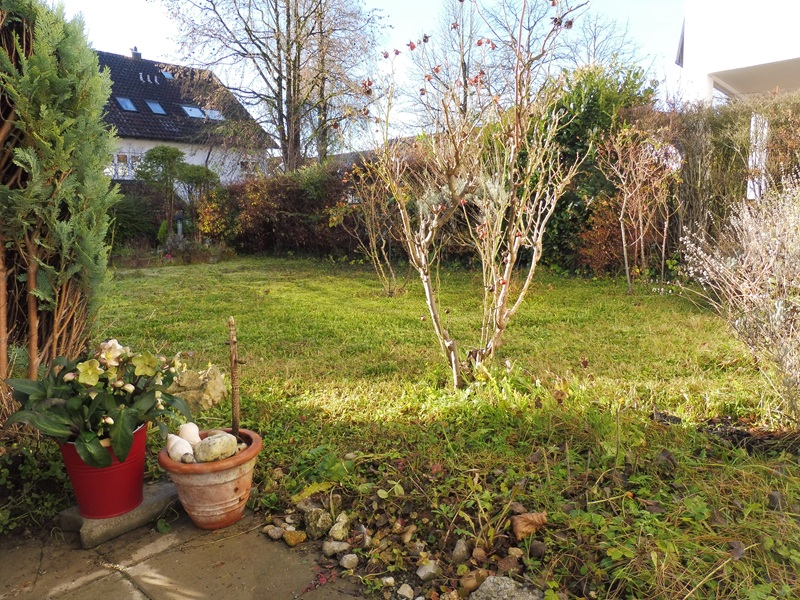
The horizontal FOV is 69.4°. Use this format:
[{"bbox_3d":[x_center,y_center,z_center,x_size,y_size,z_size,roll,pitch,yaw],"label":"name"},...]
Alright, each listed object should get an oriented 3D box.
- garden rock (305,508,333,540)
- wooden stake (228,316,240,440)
[{"bbox_3d":[-0.216,0.595,1.530,0.074,0.072,0.068,0,10,0],"label":"garden rock"},{"bbox_3d":[-0.469,0.228,1.638,0.021,0.365,0.021,0,10,0],"label":"wooden stake"}]

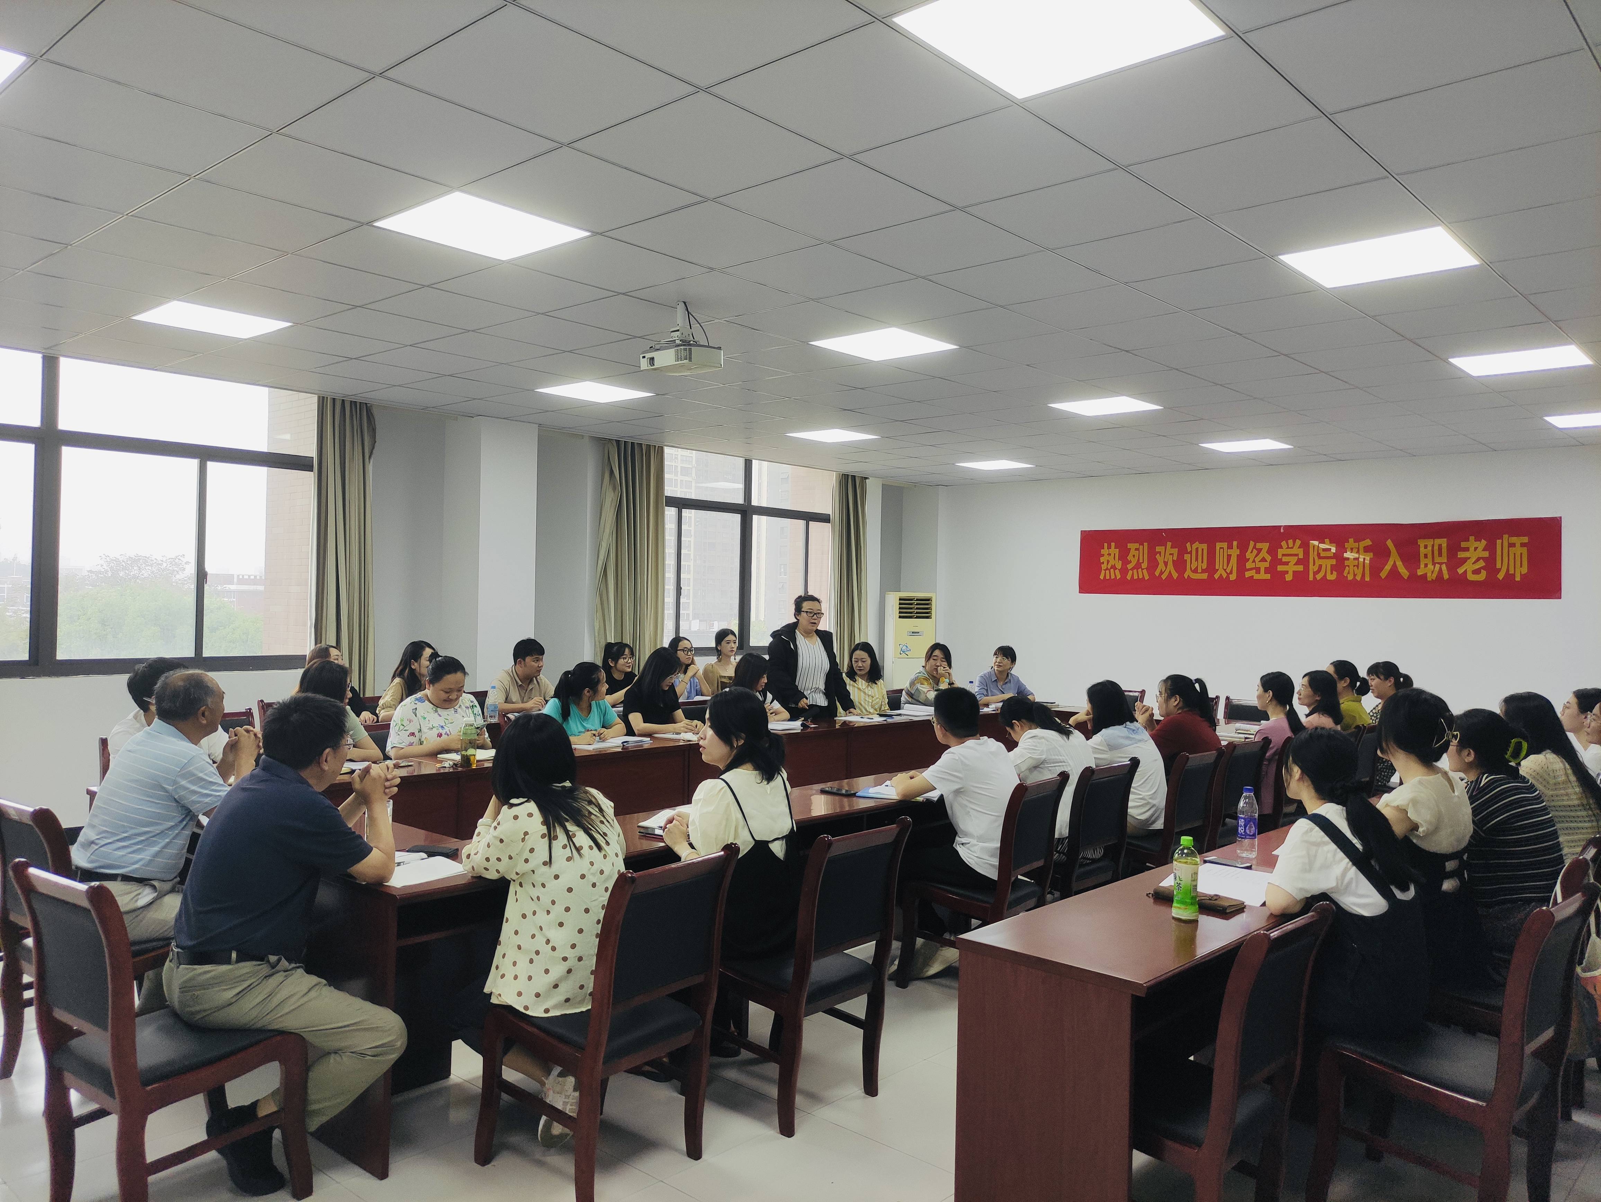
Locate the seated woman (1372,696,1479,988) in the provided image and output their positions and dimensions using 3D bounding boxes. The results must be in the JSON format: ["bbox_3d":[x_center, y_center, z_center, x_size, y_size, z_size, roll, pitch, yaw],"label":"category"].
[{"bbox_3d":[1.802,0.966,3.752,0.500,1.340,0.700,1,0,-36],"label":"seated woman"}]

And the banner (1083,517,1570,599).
[{"bbox_3d":[4.545,-0.383,10.823,4.270,0.670,0.020,1,0,42],"label":"banner"}]

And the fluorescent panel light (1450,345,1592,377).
[{"bbox_3d":[3.904,-1.307,6.240,0.585,0.040,0.585,1,0,42],"label":"fluorescent panel light"}]

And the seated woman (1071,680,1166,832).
[{"bbox_3d":[1.493,0.991,5.734,0.660,1.210,0.480,1,0,42],"label":"seated woman"}]

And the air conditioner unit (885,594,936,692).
[{"bbox_3d":[1.141,0.745,12.149,0.470,1.700,0.290,1,0,-24],"label":"air conditioner unit"}]

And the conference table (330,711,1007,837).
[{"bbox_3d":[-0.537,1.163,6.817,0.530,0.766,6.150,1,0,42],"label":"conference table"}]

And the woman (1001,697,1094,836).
[{"bbox_3d":[0.994,1.006,5.200,0.680,1.160,0.480,1,0,42],"label":"woman"}]

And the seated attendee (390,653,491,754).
[{"bbox_3d":[-1.870,0.913,6.045,0.720,1.270,0.540,1,0,42],"label":"seated attendee"}]

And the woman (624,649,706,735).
[{"bbox_3d":[-0.869,0.931,7.148,0.740,1.270,0.520,1,0,35],"label":"woman"}]

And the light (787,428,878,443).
[{"bbox_3d":[0.271,-1.361,9.470,0.585,0.040,0.585,1,0,42],"label":"light"}]

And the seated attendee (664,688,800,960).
[{"bbox_3d":[-0.263,0.929,3.855,0.720,1.280,0.480,1,0,37],"label":"seated attendee"}]

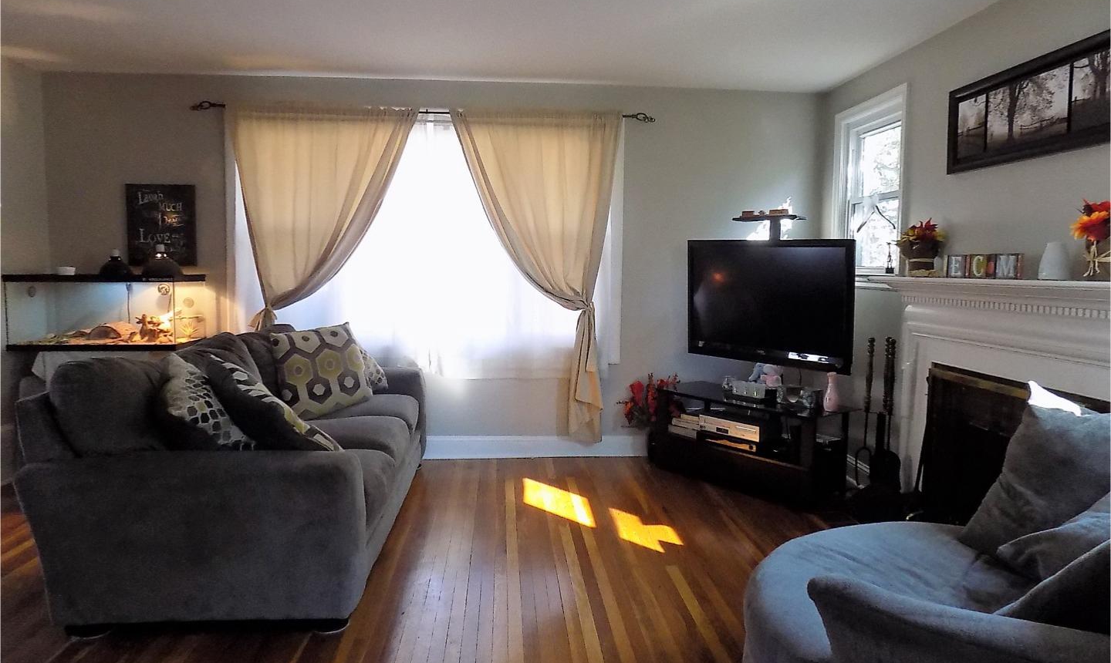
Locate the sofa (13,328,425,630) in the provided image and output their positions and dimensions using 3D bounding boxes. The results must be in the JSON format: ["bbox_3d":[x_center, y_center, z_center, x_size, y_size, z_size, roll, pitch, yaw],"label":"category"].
[{"bbox_3d":[-1.264,0.491,3.539,1.100,0.910,2.250,0,5,-4],"label":"sofa"}]

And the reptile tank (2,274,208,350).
[{"bbox_3d":[-2.629,-0.119,4.375,0.930,0.425,0.450,0,5,-4],"label":"reptile tank"}]

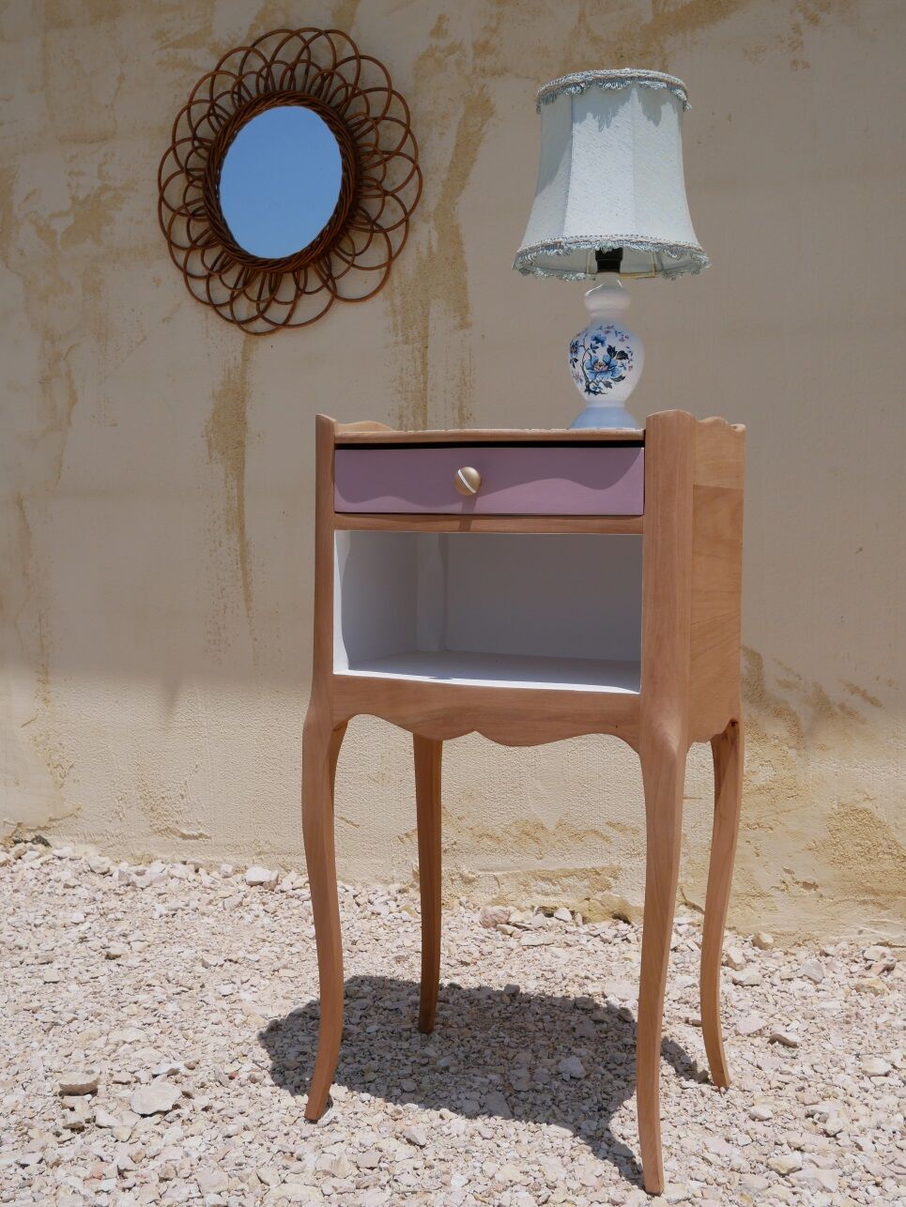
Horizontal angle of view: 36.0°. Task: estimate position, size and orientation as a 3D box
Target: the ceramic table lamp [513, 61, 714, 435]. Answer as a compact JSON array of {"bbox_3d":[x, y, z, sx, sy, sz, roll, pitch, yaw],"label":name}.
[{"bbox_3d":[0.155,-0.336,1.391,0.201,0.343,0.201,2,4,23],"label":"ceramic table lamp"}]

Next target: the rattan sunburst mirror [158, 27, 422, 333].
[{"bbox_3d":[-0.279,-0.684,2.262,0.472,0.472,0.050,2,4,24],"label":"rattan sunburst mirror"}]

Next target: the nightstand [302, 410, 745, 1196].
[{"bbox_3d":[0.077,0.171,1.448,0.402,0.723,0.304,2,4,23],"label":"nightstand"}]

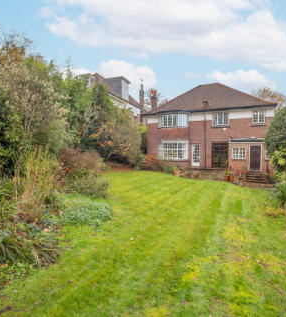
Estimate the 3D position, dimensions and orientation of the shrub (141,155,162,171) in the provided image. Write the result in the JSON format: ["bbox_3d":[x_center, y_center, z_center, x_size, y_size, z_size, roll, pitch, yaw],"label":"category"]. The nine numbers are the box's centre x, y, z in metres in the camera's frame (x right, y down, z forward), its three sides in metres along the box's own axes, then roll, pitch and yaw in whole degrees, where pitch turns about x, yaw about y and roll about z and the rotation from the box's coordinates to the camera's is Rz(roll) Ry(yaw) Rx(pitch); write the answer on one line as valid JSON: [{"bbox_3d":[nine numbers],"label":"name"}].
[{"bbox_3d":[0.780,0.413,18.216,1.750,1.560,1.400,0,1,2],"label":"shrub"}]

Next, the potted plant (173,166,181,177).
[{"bbox_3d":[2.923,1.116,16.833,0.620,0.877,0.600,0,1,10],"label":"potted plant"}]

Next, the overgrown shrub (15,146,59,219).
[{"bbox_3d":[-2.739,0.561,5.116,1.100,1.636,1.100,-1,2,-28],"label":"overgrown shrub"}]

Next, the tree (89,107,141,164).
[{"bbox_3d":[-2.358,-1.629,16.964,4.300,5.656,4.000,0,1,-8],"label":"tree"}]

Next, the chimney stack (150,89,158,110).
[{"bbox_3d":[1.215,-6.633,22.140,0.720,2.500,0.720,1,2,22],"label":"chimney stack"}]

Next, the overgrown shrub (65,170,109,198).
[{"bbox_3d":[-2.127,0.937,7.626,1.550,0.878,1.400,0,1,-16],"label":"overgrown shrub"}]

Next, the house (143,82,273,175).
[{"bbox_3d":[6.888,-3.634,22.142,11.300,9.450,9.800,1,2,22],"label":"house"}]

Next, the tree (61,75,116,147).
[{"bbox_3d":[-3.435,-2.045,12.452,3.200,6.499,3.000,0,1,-15],"label":"tree"}]

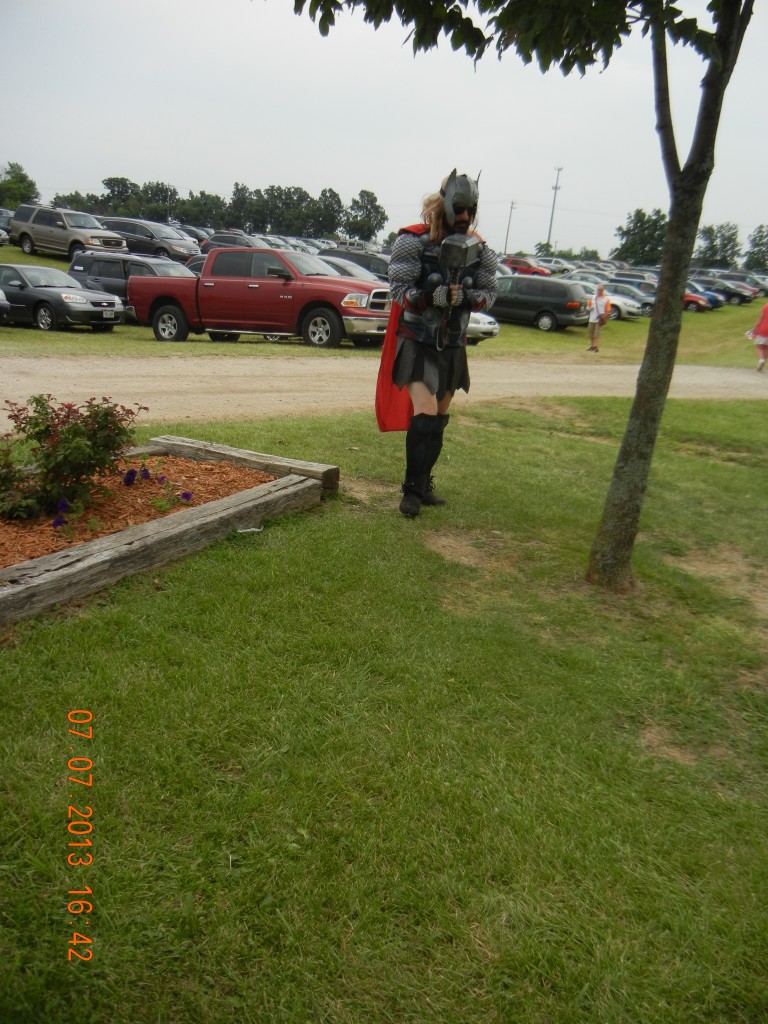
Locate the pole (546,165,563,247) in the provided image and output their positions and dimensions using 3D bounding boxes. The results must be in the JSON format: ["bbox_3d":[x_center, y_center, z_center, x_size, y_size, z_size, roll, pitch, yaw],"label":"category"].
[{"bbox_3d":[44.045,-78.890,230.000,2.200,22.000,2.200,5,17,0],"label":"pole"}]

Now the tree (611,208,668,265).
[{"bbox_3d":[36.188,-38.875,125.000,7.400,7.400,7.000,5,17,0],"label":"tree"}]

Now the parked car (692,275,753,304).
[{"bbox_3d":[20.600,-13.750,55.200,4.750,1.460,1.800,14,20,29],"label":"parked car"}]

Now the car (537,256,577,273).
[{"bbox_3d":[19.600,-27.900,101.000,4.600,1.730,1.820,13,19,25],"label":"car"}]

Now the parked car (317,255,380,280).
[{"bbox_3d":[-1.500,-6.050,23.900,4.700,1.460,1.800,12,18,21],"label":"parked car"}]

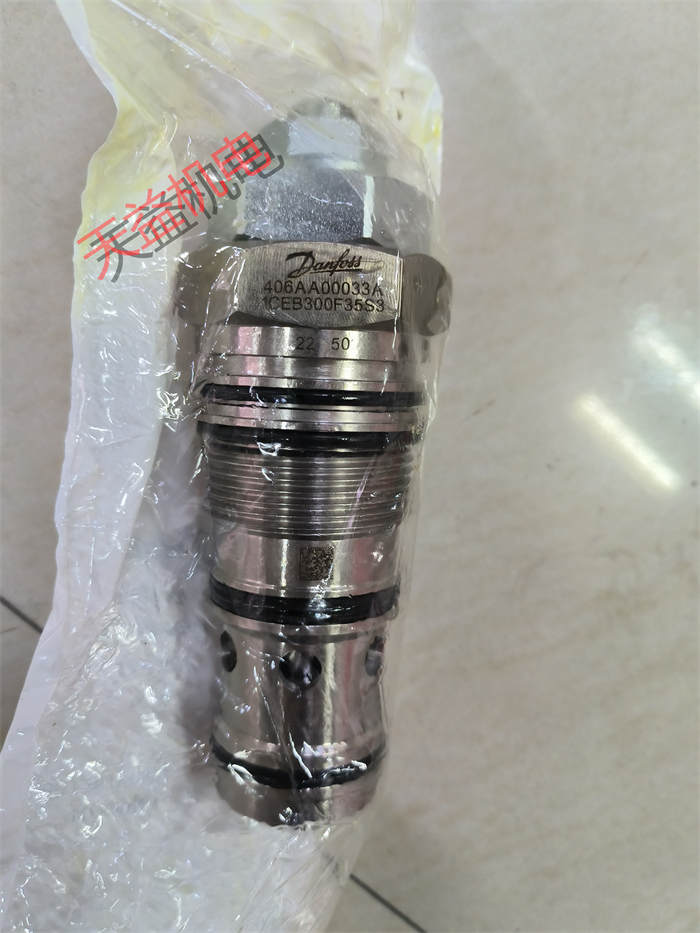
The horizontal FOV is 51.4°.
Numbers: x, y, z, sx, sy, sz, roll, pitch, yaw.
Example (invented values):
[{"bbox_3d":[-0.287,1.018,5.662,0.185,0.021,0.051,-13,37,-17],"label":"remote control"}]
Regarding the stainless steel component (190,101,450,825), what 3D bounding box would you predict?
[{"bbox_3d":[-0.007,-0.002,0.139,0.052,0.046,0.128,2,95,-4],"label":"stainless steel component"}]

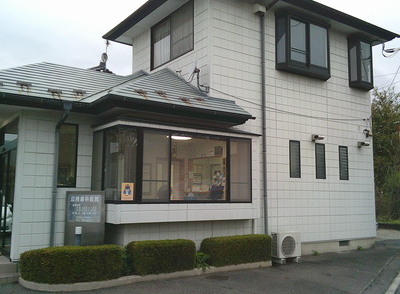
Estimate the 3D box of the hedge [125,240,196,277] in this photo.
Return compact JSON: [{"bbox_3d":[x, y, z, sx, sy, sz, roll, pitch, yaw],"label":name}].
[{"bbox_3d":[-0.656,1.919,6.910,1.110,0.480,0.420,5,-7,-34],"label":"hedge"}]

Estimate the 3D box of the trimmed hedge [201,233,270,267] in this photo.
[{"bbox_3d":[0.744,2.041,7.830,1.490,0.485,0.400,5,-7,-34],"label":"trimmed hedge"}]

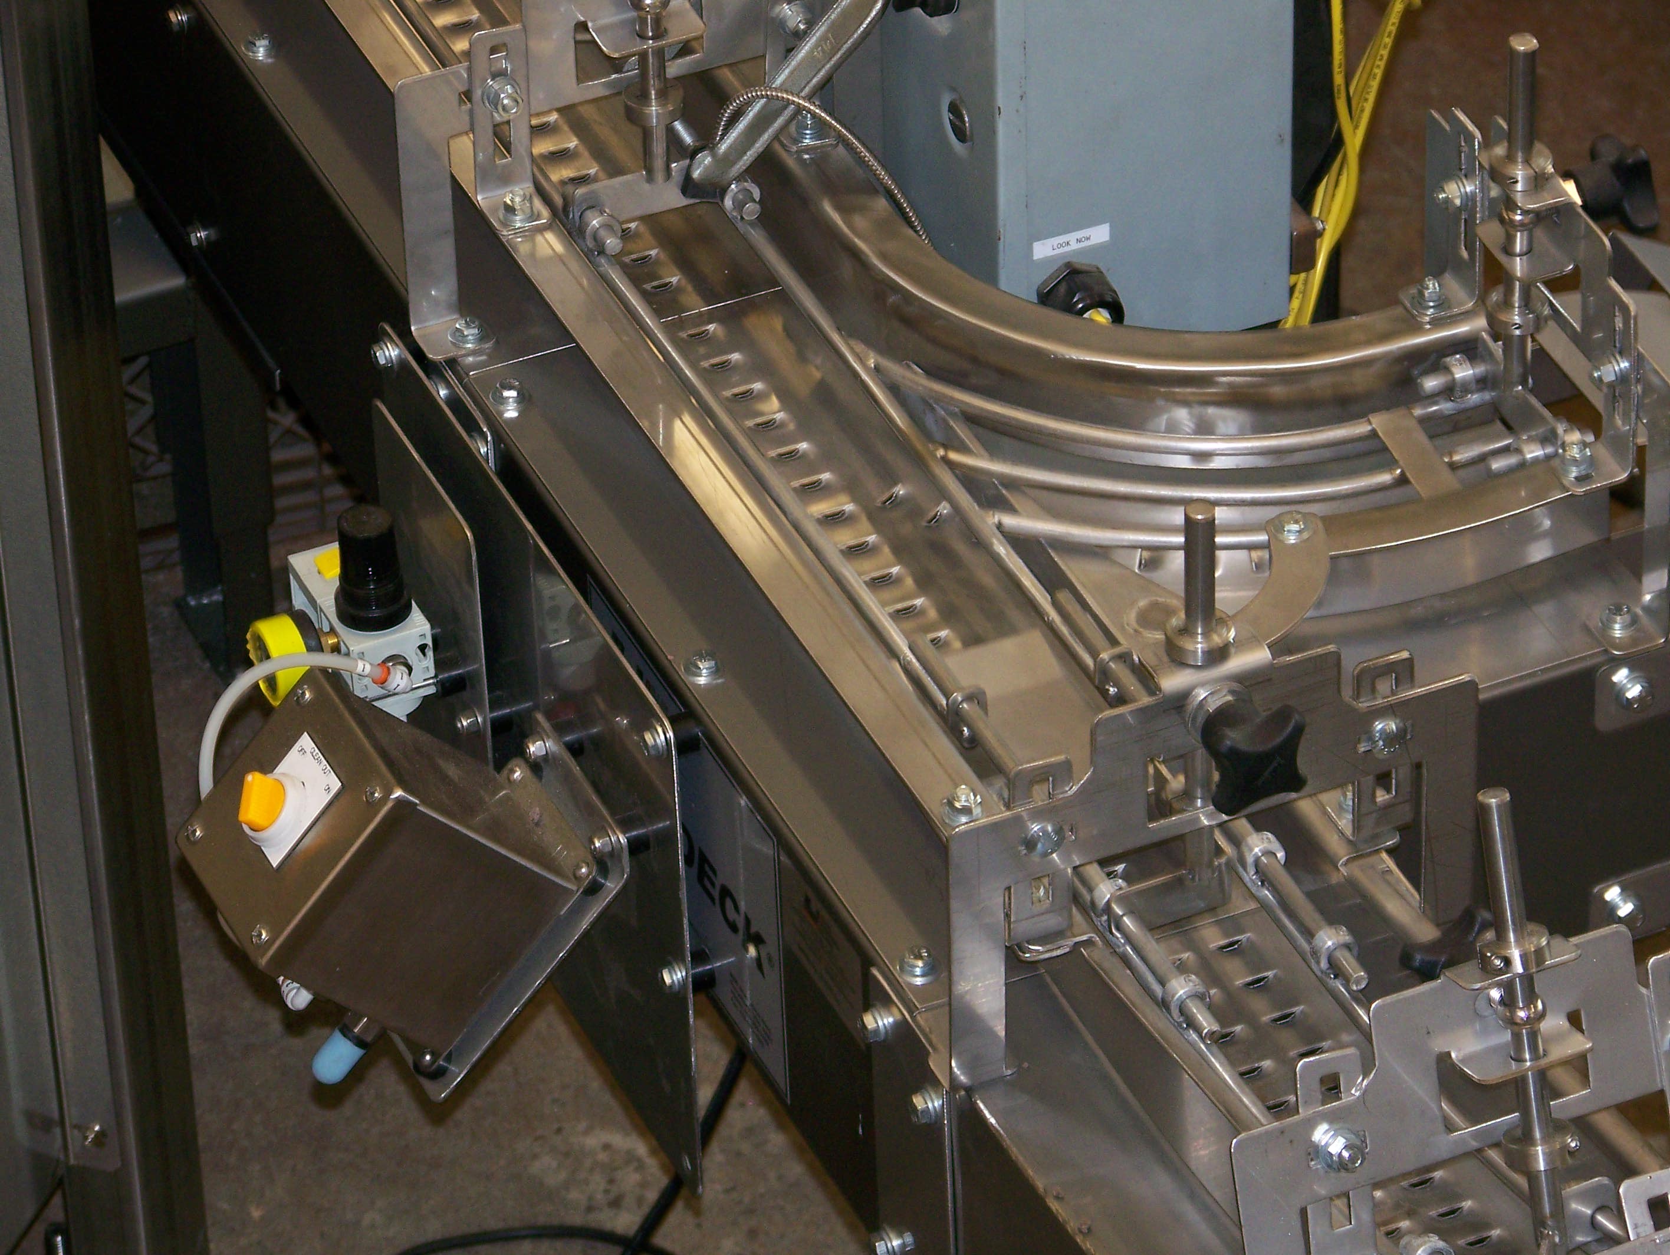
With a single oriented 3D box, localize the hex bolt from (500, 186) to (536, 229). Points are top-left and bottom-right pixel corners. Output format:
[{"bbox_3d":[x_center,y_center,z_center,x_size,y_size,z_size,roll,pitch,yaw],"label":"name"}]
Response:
[{"bbox_3d":[-0.152,-0.203,3.797,0.018,0.015,0.018,-16,40,-18],"label":"hex bolt"}]

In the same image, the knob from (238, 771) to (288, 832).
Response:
[{"bbox_3d":[-0.254,0.078,3.503,0.023,0.014,0.023,-50,41,12],"label":"knob"}]

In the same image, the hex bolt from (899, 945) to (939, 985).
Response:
[{"bbox_3d":[0.035,0.143,3.373,0.016,0.011,0.016,-16,39,-18],"label":"hex bolt"}]

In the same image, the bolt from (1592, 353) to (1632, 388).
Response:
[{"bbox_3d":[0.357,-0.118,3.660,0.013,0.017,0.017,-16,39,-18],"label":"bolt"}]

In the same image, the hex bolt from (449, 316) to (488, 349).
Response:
[{"bbox_3d":[-0.178,-0.144,3.833,0.018,0.009,0.018,-16,40,-18],"label":"hex bolt"}]

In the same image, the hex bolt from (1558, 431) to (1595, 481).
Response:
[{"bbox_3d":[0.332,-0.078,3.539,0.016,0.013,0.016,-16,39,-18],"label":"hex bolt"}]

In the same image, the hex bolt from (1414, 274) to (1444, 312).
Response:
[{"bbox_3d":[0.274,-0.156,3.647,0.015,0.014,0.015,-16,39,-18],"label":"hex bolt"}]

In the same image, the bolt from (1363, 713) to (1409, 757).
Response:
[{"bbox_3d":[0.238,0.048,3.376,0.017,0.017,0.007,-16,40,-18],"label":"bolt"}]

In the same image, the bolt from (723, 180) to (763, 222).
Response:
[{"bbox_3d":[-0.043,-0.203,3.780,0.017,0.017,0.016,-16,39,-18],"label":"bolt"}]

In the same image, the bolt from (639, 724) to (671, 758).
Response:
[{"bbox_3d":[-0.082,0.052,3.614,0.009,0.017,0.017,-16,40,-18],"label":"bolt"}]

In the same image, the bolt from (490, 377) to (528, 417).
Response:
[{"bbox_3d":[-0.156,-0.114,3.796,0.018,0.008,0.018,-16,40,-18],"label":"bolt"}]

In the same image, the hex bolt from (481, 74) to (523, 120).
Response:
[{"bbox_3d":[-0.155,-0.248,3.715,0.018,0.018,0.013,-16,39,-18],"label":"hex bolt"}]

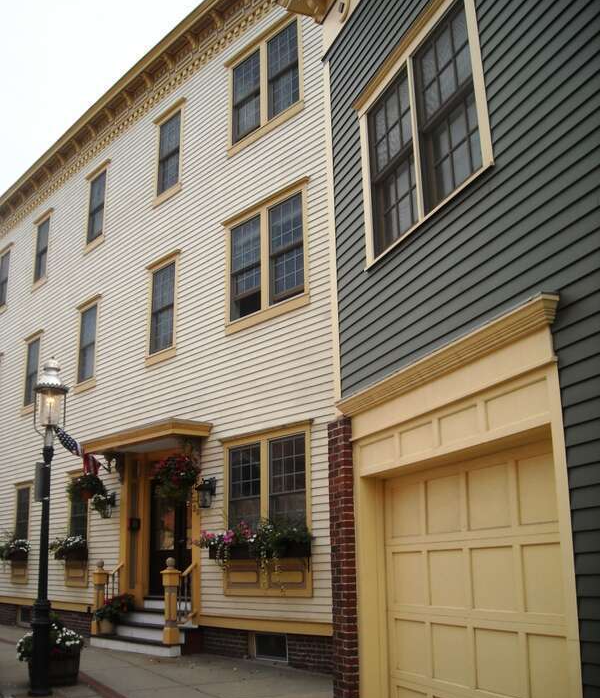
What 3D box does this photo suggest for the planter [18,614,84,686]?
[{"bbox_3d":[-3.211,3.927,10.518,0.740,0.800,0.740,10,-18,-38],"label":"planter"}]

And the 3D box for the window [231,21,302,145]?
[{"bbox_3d":[-0.633,-4.703,14.309,0.100,1.709,1.971,12,-20,-38],"label":"window"}]

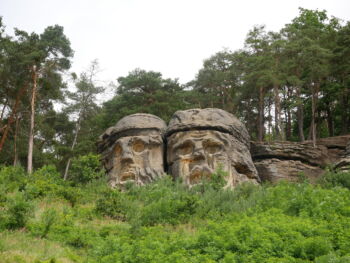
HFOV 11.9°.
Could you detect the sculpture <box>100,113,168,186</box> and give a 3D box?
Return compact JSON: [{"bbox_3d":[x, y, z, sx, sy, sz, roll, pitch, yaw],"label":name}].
[{"bbox_3d":[-4.251,2.000,168.000,6.100,7.800,5.600,-2,-6,20],"label":"sculpture"}]

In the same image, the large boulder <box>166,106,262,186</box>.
[{"bbox_3d":[3.751,1.800,168.000,8.600,8.300,6.300,-1,-6,13],"label":"large boulder"}]

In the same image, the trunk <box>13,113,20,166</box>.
[{"bbox_3d":[-16.231,0.819,172.000,0.300,5.700,0.300,3,-6,0],"label":"trunk"}]

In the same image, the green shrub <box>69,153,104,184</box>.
[{"bbox_3d":[-8.694,3.684,165.000,3.600,3.400,3.200,0,-6,0],"label":"green shrub"}]

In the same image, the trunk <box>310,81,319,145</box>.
[{"bbox_3d":[14.234,-1.741,172.000,0.360,6.600,0.360,-1,-6,0],"label":"trunk"}]

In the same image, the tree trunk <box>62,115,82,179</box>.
[{"bbox_3d":[-10.252,1.600,168.000,0.320,6.800,0.320,14,-6,1],"label":"tree trunk"}]

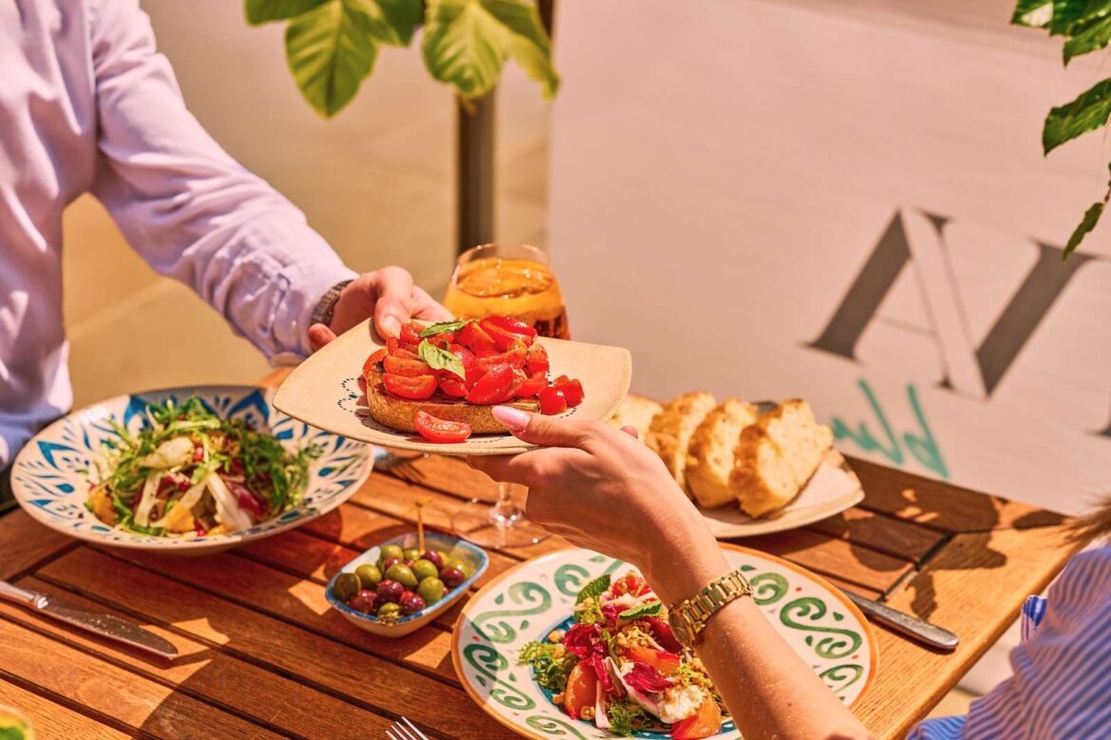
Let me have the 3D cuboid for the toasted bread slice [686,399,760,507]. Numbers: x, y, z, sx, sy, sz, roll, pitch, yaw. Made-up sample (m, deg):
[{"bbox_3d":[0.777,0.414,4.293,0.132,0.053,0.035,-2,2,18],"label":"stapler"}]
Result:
[{"bbox_3d":[0.133,0.067,1.673,0.032,0.068,0.085,12,27,25],"label":"toasted bread slice"}]

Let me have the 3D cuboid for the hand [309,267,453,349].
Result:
[{"bbox_3d":[-0.113,-0.032,1.455,0.135,0.070,0.095,20,31,38],"label":"hand"}]

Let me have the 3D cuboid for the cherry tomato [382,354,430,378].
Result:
[{"bbox_3d":[-0.093,-0.002,1.357,0.032,0.018,0.020,-4,24,-9],"label":"cherry tomato"}]

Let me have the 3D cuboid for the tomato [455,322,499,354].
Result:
[{"bbox_3d":[-0.053,-0.022,1.451,0.028,0.019,0.021,0,25,0],"label":"tomato"}]

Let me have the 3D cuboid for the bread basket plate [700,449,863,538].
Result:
[{"bbox_3d":[0.113,0.086,1.669,0.225,0.025,0.225,-9,26,-19],"label":"bread basket plate"}]

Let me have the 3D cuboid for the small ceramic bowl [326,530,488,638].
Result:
[{"bbox_3d":[-0.102,0.158,1.498,0.086,0.035,0.125,16,29,30],"label":"small ceramic bowl"}]

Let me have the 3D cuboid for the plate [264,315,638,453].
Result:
[{"bbox_3d":[-0.065,0.016,1.458,0.227,0.025,0.227,7,24,15],"label":"plate"}]

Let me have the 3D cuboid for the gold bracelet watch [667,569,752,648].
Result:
[{"bbox_3d":[0.095,0.146,1.318,0.052,0.059,0.028,-21,60,-27],"label":"gold bracelet watch"}]

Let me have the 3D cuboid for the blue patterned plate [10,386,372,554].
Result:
[{"bbox_3d":[-0.278,0.090,1.676,0.275,0.047,0.275,0,24,0],"label":"blue patterned plate"}]

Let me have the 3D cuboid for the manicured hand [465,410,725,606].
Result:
[{"bbox_3d":[0.026,0.083,1.335,0.175,0.090,0.090,29,35,28],"label":"manicured hand"}]

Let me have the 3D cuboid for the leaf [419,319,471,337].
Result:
[{"bbox_3d":[-0.070,-0.027,1.375,0.038,0.012,0.020,-8,25,-18],"label":"leaf"}]

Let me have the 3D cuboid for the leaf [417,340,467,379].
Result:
[{"bbox_3d":[-0.075,-0.007,1.430,0.022,0.010,0.042,-32,58,-32],"label":"leaf"}]

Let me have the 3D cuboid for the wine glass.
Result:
[{"bbox_3d":[-0.037,0.021,1.624,0.096,0.214,0.096,0,24,0],"label":"wine glass"}]

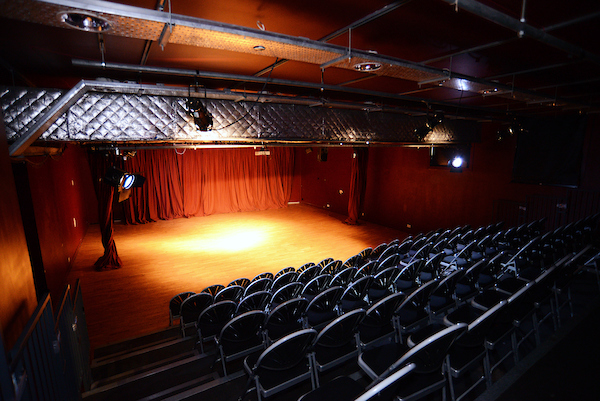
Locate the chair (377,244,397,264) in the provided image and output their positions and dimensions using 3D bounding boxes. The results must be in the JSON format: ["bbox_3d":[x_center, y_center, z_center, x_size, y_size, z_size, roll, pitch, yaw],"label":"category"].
[{"bbox_3d":[1.901,1.320,6.592,0.480,0.800,0.470,-7,11,-32],"label":"chair"}]

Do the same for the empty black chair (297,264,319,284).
[{"bbox_3d":[0.104,1.526,5.560,0.470,0.800,0.500,-6,11,-32],"label":"empty black chair"}]

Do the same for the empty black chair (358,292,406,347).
[{"bbox_3d":[0.666,1.151,2.797,0.470,0.800,0.500,-6,11,-32],"label":"empty black chair"}]

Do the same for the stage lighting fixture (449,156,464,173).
[{"bbox_3d":[4.744,-1.106,9.100,0.400,0.420,0.420,5,28,27],"label":"stage lighting fixture"}]

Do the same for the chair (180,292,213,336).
[{"bbox_3d":[-1.560,1.698,4.519,0.470,0.800,0.500,-6,11,-32],"label":"chair"}]

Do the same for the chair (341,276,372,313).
[{"bbox_3d":[0.665,1.270,3.736,0.480,0.800,0.470,-7,11,-32],"label":"chair"}]

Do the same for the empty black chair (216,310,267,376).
[{"bbox_3d":[-0.604,1.389,2.995,0.470,0.800,0.500,-6,11,-32],"label":"empty black chair"}]

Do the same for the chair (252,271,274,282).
[{"bbox_3d":[-0.833,1.777,6.040,0.470,0.800,0.500,-6,11,-32],"label":"chair"}]

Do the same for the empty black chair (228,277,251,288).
[{"bbox_3d":[-1.145,1.690,5.382,0.460,0.815,0.510,-6,12,-31],"label":"empty black chair"}]

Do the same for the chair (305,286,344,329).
[{"bbox_3d":[0.251,1.312,3.516,0.470,0.800,0.500,-6,11,-32],"label":"chair"}]

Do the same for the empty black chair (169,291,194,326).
[{"bbox_3d":[-2.032,1.905,5.147,0.480,0.800,0.470,-7,11,-32],"label":"empty black chair"}]

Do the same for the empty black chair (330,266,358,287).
[{"bbox_3d":[0.609,1.297,4.576,0.460,0.815,0.510,-6,12,-31],"label":"empty black chair"}]

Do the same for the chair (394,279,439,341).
[{"bbox_3d":[1.109,1.124,3.010,0.480,0.800,0.470,-7,11,-32],"label":"chair"}]

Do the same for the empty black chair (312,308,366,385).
[{"bbox_3d":[0.267,1.188,2.537,0.460,0.815,0.510,-6,12,-31],"label":"empty black chair"}]

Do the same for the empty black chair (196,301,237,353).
[{"bbox_3d":[-1.006,1.472,3.589,0.460,0.815,0.510,-6,12,-31],"label":"empty black chair"}]

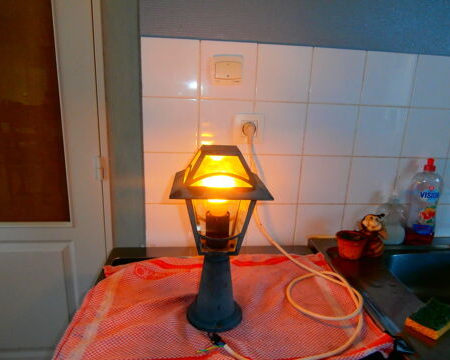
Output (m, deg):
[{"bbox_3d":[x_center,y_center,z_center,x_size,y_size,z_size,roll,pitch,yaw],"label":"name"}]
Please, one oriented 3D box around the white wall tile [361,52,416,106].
[{"bbox_3d":[0.460,-0.284,0.940,0.150,0.147,0.008,1,15,-6],"label":"white wall tile"}]

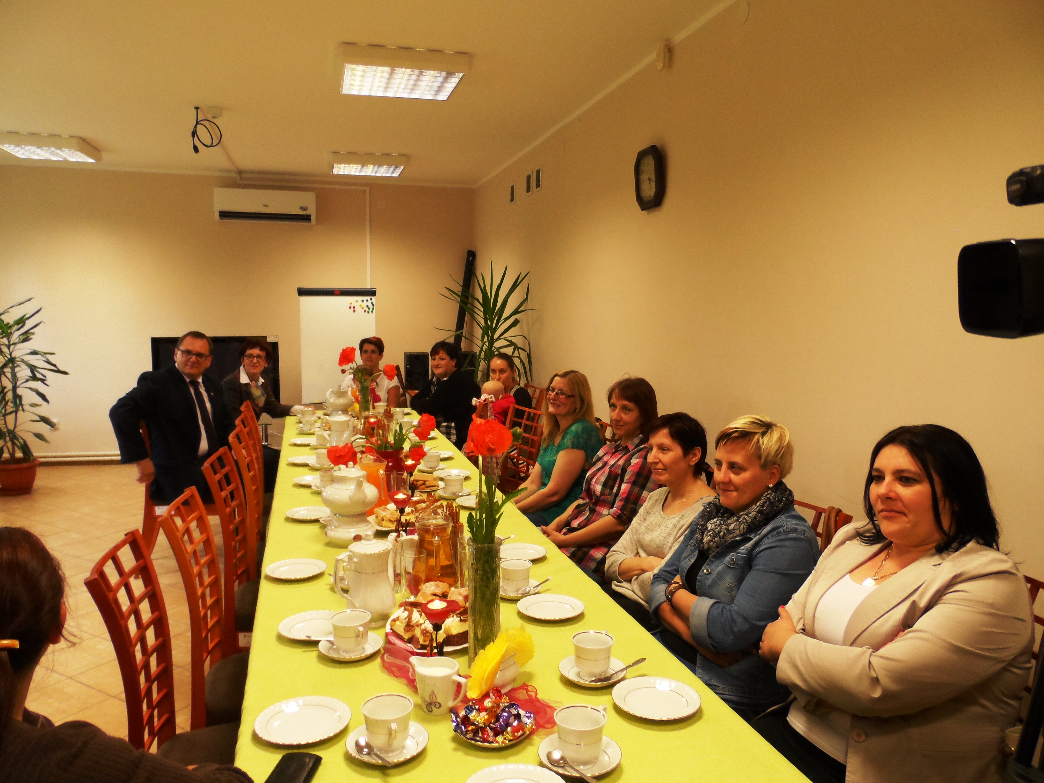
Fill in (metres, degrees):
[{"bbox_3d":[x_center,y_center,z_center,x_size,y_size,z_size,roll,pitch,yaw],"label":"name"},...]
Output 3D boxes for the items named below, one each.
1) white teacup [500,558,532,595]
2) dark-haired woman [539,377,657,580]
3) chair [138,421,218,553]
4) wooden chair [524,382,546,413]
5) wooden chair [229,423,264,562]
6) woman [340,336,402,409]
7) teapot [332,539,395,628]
[{"bbox_3d":[-0.020,0.491,1.915,0.084,0.075,0.103,-7,10,-45],"label":"white teacup"},{"bbox_3d":[0.205,0.562,2.729,0.710,1.240,0.500,-3,7,-24],"label":"dark-haired woman"},{"bbox_3d":[-1.947,0.538,4.237,0.500,0.960,0.410,-1,6,-11],"label":"chair"},{"bbox_3d":[-0.112,0.445,5.142,0.500,0.960,0.410,-3,7,-24],"label":"wooden chair"},{"bbox_3d":[-1.007,0.647,3.242,0.500,0.960,0.410,-1,6,-14],"label":"wooden chair"},{"bbox_3d":[-1.124,0.232,5.536,0.480,1.290,0.720,-1,6,-14],"label":"woman"},{"bbox_3d":[-0.367,0.449,1.747,0.178,0.222,0.120,-7,10,-45],"label":"teapot"}]

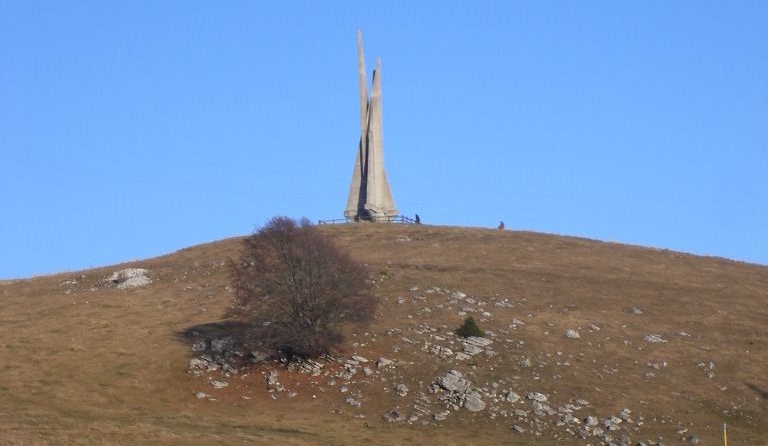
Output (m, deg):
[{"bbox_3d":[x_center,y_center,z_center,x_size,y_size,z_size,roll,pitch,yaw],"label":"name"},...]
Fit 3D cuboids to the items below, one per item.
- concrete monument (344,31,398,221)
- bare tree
[{"bbox_3d":[-2.110,-16.230,480.000,9.100,32.500,9.000,-2,-5,6],"label":"concrete monument"},{"bbox_3d":[-7.510,6.020,265.000,13.400,13.400,12.800,-1,-5,0],"label":"bare tree"}]

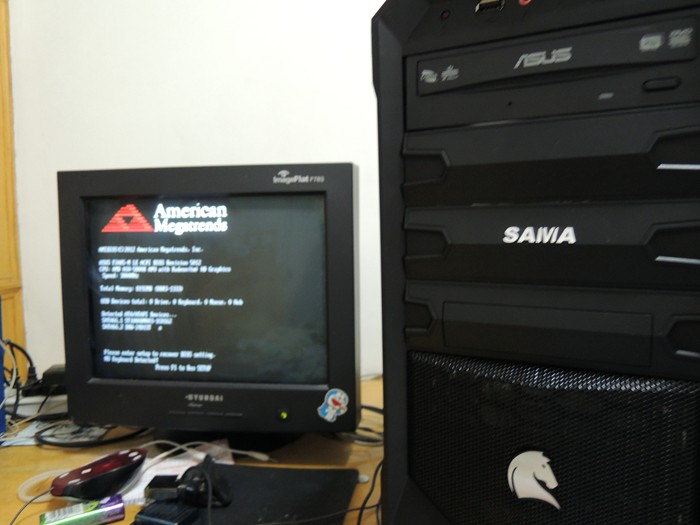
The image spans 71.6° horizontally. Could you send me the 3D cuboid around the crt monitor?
[{"bbox_3d":[-0.169,0.056,0.839,0.405,0.380,0.400,0,3,7],"label":"crt monitor"}]

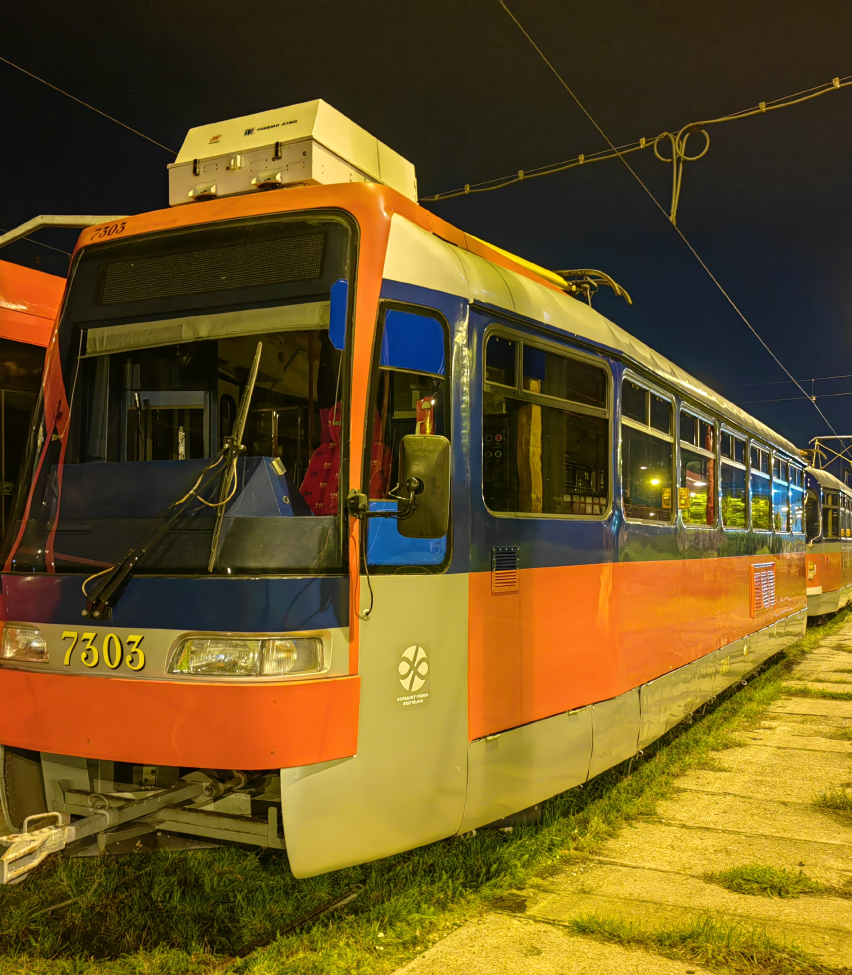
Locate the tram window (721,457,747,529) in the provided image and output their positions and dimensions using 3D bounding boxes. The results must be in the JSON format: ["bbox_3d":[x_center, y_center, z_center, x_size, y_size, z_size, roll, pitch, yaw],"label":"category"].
[{"bbox_3d":[2.728,0.078,8.950,0.060,0.560,1.210,-2,-4,27],"label":"tram window"}]

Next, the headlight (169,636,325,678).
[{"bbox_3d":[-0.661,0.626,3.740,0.560,0.145,0.120,0,-3,5],"label":"headlight"}]

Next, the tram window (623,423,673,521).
[{"bbox_3d":[1.413,-0.070,6.371,0.060,0.550,1.190,-2,-4,27],"label":"tram window"}]

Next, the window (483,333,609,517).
[{"bbox_3d":[0.634,-0.266,5.051,0.060,0.810,1.300,-2,-4,34],"label":"window"}]

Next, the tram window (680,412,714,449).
[{"bbox_3d":[2.061,-0.416,7.665,0.060,0.215,1.160,-2,-4,27],"label":"tram window"}]

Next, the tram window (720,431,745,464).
[{"bbox_3d":[2.722,-0.342,8.962,0.060,0.220,1.180,-2,-4,27],"label":"tram window"}]

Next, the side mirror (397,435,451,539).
[{"bbox_3d":[-0.007,-0.002,3.660,0.190,0.370,0.080,-1,-3,10],"label":"side mirror"}]

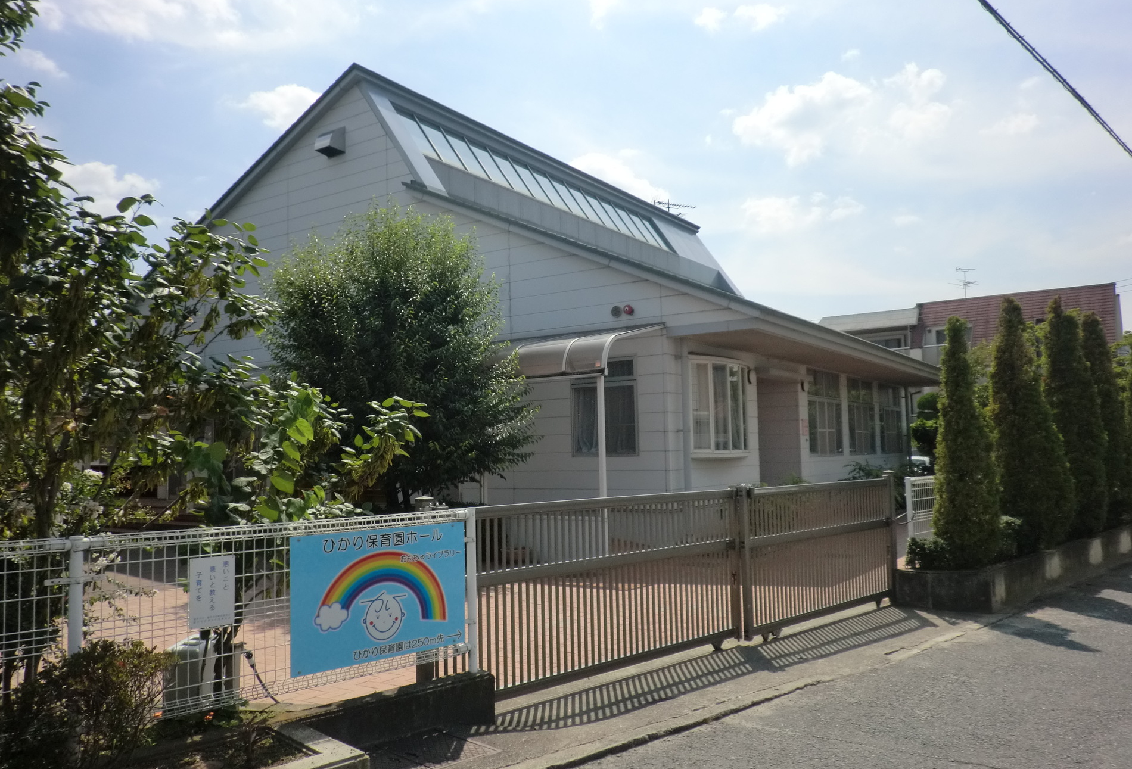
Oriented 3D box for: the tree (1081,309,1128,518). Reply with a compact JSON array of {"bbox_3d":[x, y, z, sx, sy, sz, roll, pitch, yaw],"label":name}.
[{"bbox_3d":[7.299,0.477,11.548,0.680,2.950,0.680,3,-6,-42],"label":"tree"}]

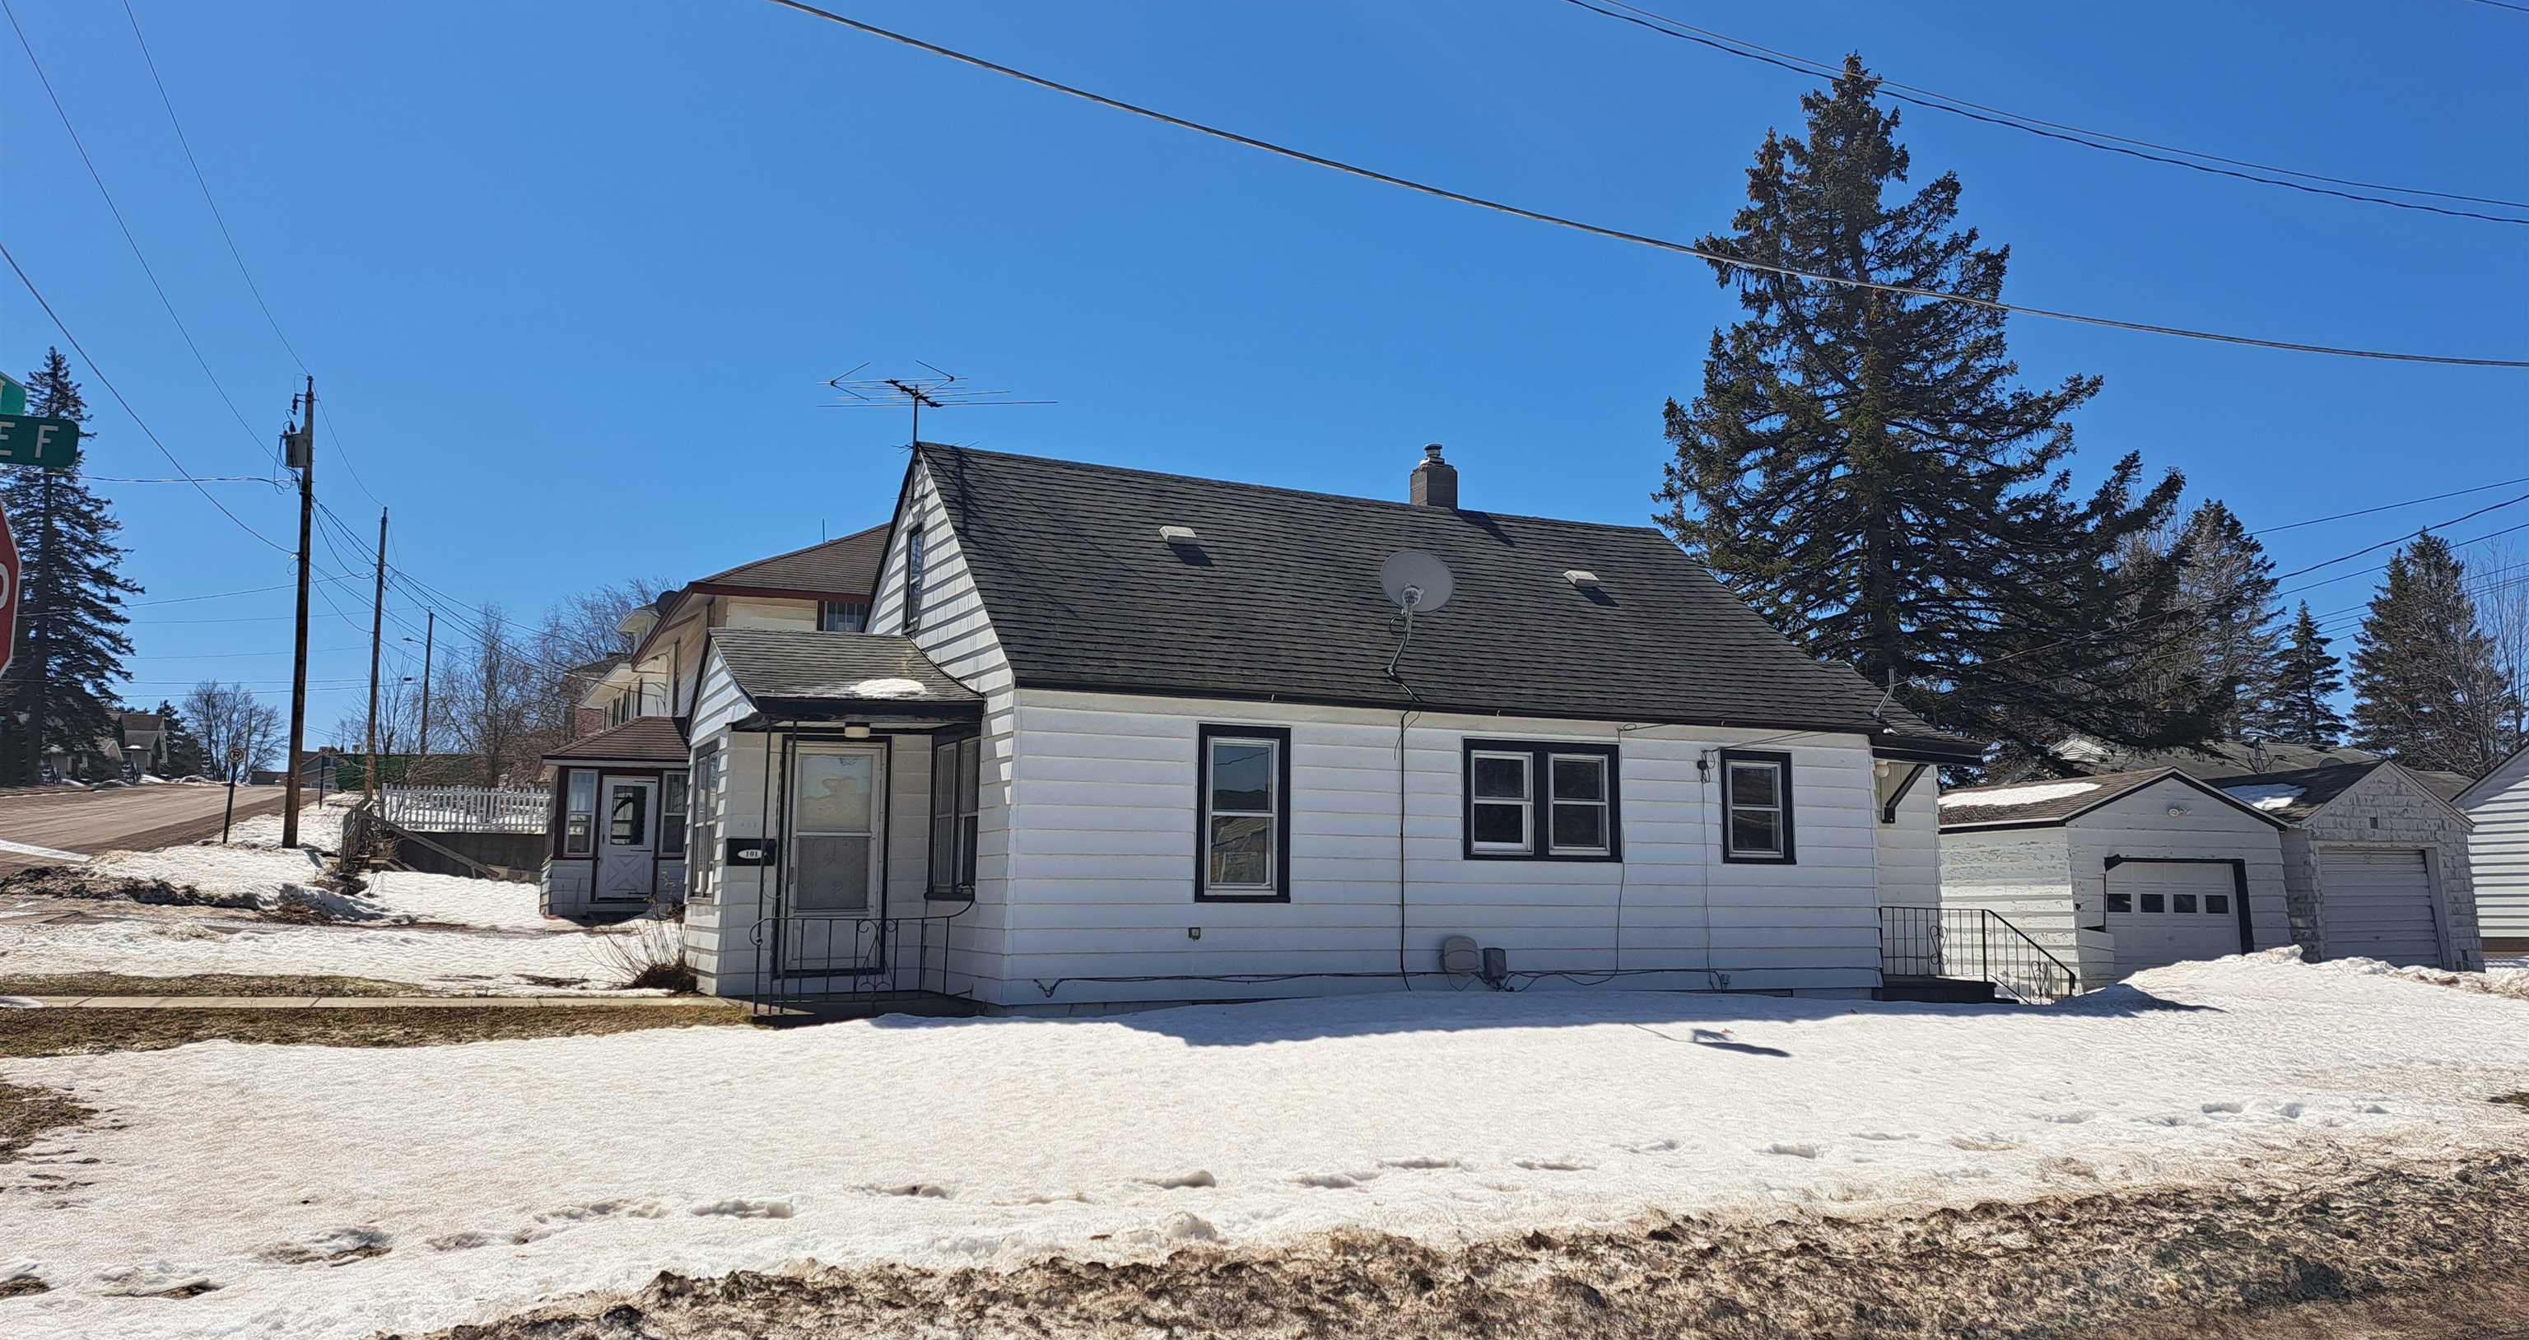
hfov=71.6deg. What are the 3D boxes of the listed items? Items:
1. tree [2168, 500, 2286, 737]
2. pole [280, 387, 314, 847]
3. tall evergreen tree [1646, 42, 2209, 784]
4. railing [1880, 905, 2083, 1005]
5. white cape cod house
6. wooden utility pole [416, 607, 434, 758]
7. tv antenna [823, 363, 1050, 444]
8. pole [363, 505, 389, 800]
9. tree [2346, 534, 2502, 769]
[{"bbox_3d":[30.729,1.405,56.173,5.300,14.019,5.300,-3,-8,29],"label":"tree"},{"bbox_3d":[-21.010,-1.272,38.282,0.650,10.300,0.500,4,-8,-29],"label":"pole"},{"bbox_3d":[13.522,-3.740,36.870,11.500,19.158,11.500,-2,-7,20],"label":"tall evergreen tree"},{"bbox_3d":[7.871,3.158,19.401,3.000,1.050,0.080,4,-7,-25],"label":"railing"},{"bbox_3d":[0.693,0.572,19.752,13.400,5.950,7.000,4,-7,-25],"label":"white cape cod house"},{"bbox_3d":[-45.796,1.653,96.092,0.320,10.000,0.320,4,-8,-26],"label":"wooden utility pole"},{"bbox_3d":[-3.375,-2.739,18.206,2.300,0.880,1.500,-1,-7,12],"label":"tv antenna"},{"bbox_3d":[-30.709,-0.594,60.930,0.320,10.300,0.320,4,-8,-27],"label":"pole"},{"bbox_3d":[37.288,1.990,56.233,5.500,12.998,5.500,-4,-8,33],"label":"tree"}]

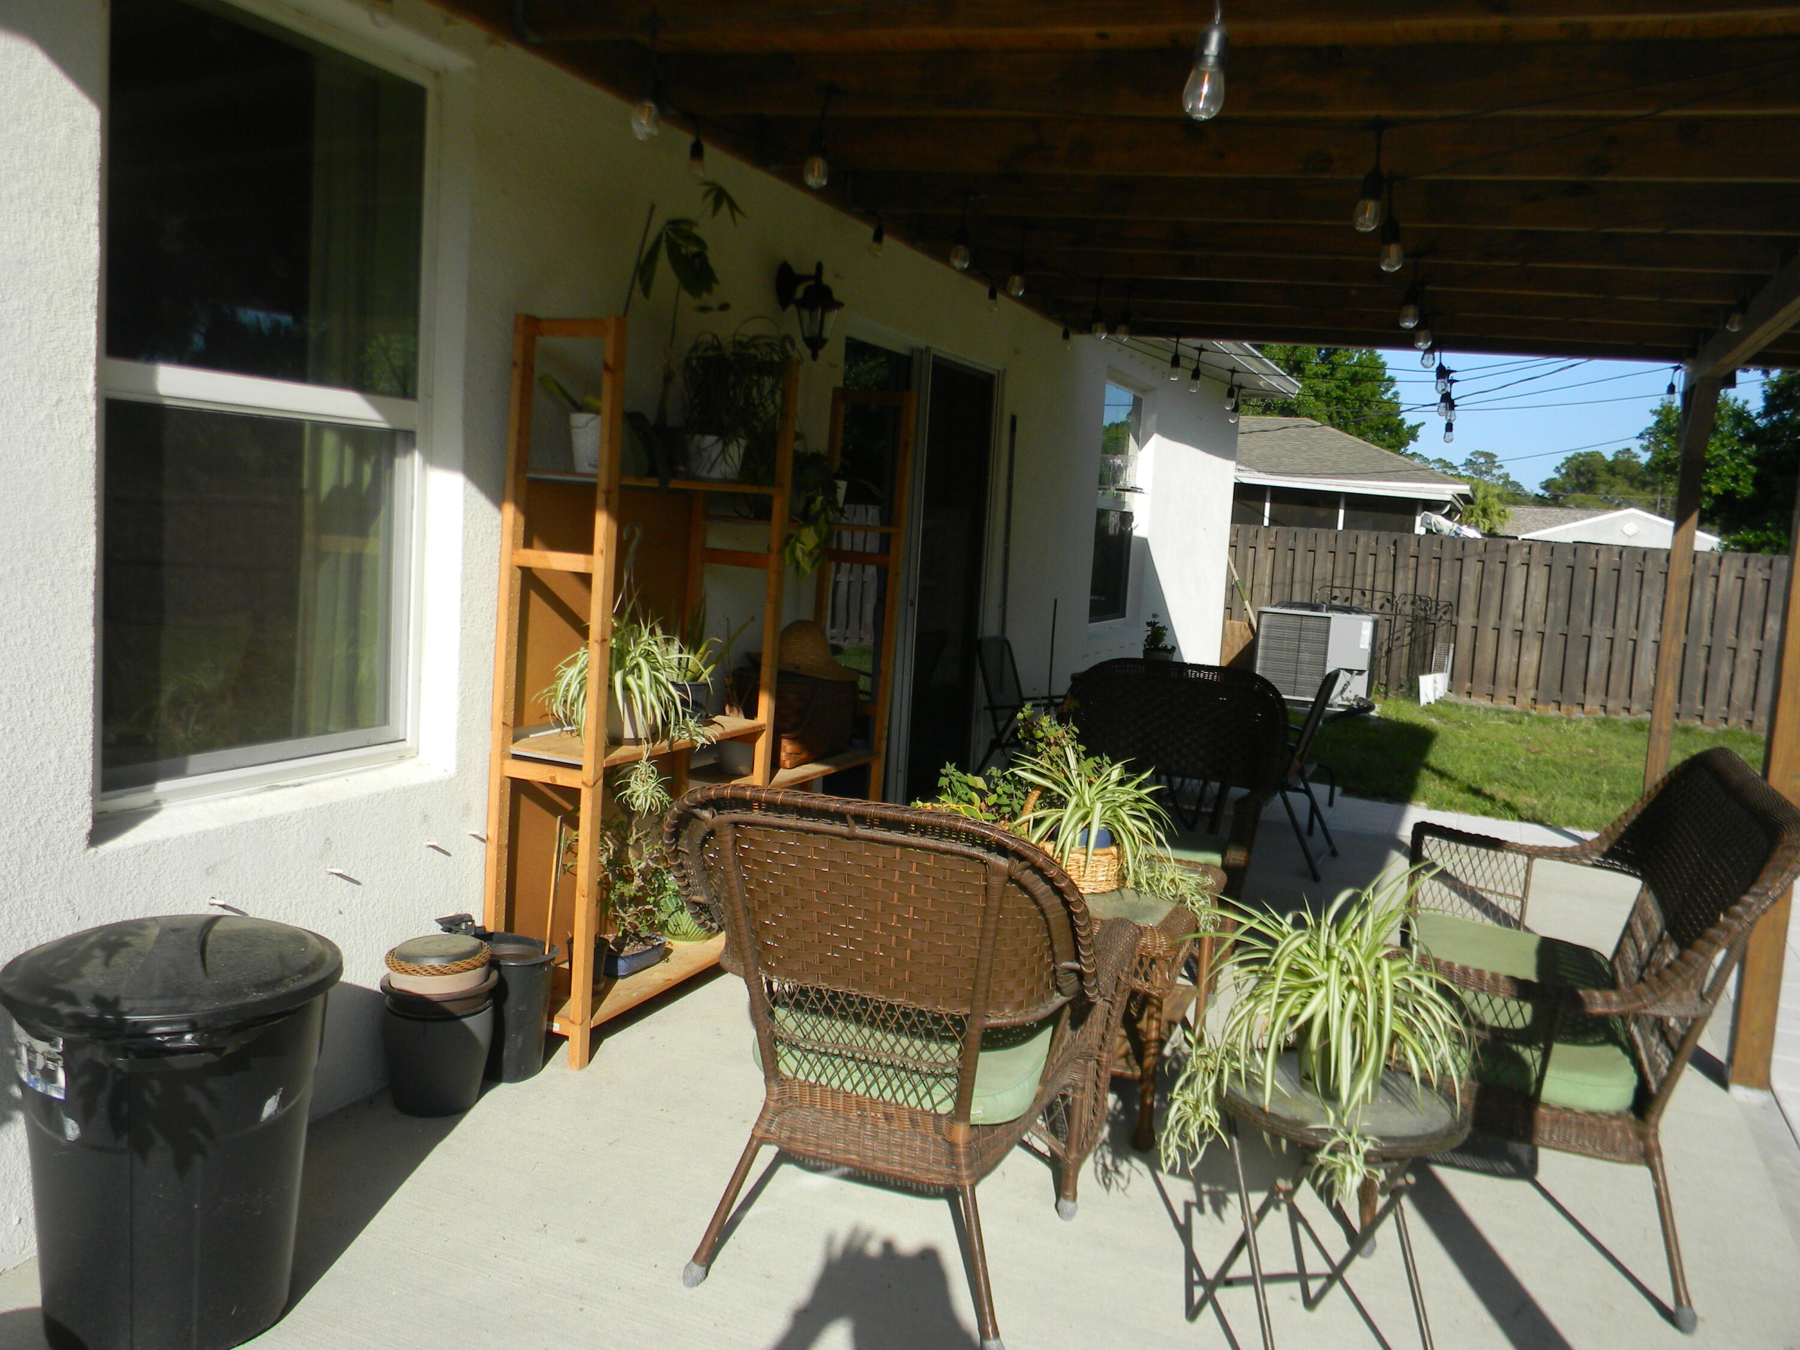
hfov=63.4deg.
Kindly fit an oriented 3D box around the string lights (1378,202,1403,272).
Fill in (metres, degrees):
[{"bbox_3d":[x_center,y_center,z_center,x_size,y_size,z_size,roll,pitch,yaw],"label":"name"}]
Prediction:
[{"bbox_3d":[1.001,-0.893,2.970,0.048,0.141,0.048,6,6,22],"label":"string lights"}]

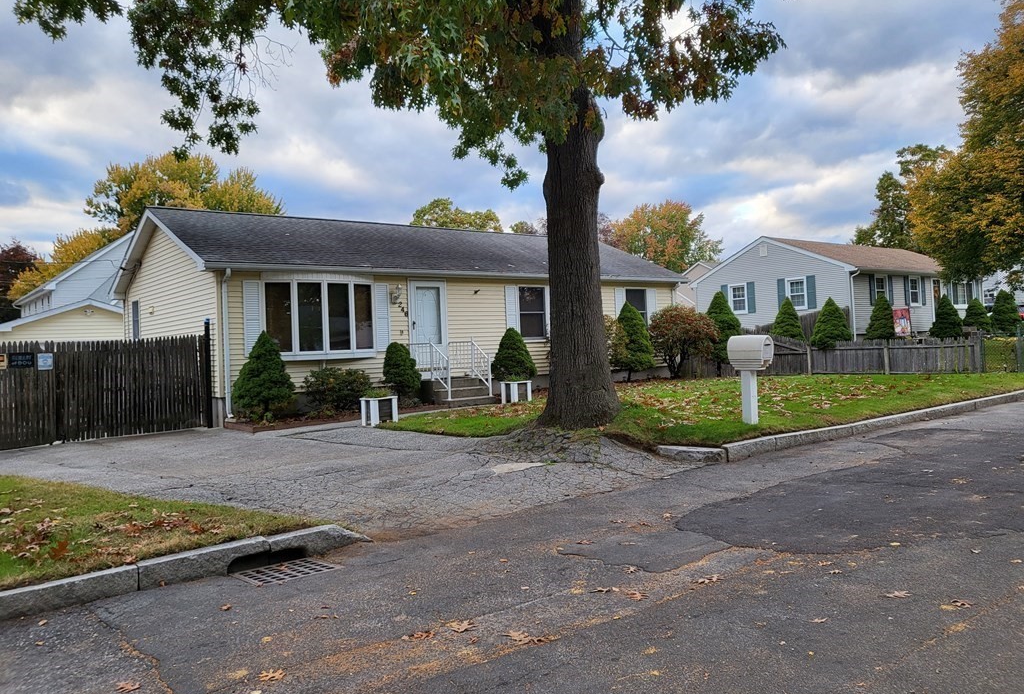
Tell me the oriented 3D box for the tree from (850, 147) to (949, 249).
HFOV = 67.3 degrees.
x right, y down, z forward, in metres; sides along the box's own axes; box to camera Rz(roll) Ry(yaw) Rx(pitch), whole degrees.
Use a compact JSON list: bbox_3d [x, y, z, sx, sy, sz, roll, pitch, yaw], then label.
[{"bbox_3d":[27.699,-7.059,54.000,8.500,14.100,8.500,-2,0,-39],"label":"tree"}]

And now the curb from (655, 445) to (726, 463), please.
[{"bbox_3d":[2.278,1.358,9.808,0.150,0.180,1.000,-2,0,-39],"label":"curb"}]

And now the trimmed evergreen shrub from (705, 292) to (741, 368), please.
[{"bbox_3d":[6.842,-0.429,25.000,1.350,2.751,1.350,-2,0,-39],"label":"trimmed evergreen shrub"}]

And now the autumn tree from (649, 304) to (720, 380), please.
[{"bbox_3d":[5.017,-0.147,22.304,2.000,2.114,2.000,-3,0,-39],"label":"autumn tree"}]

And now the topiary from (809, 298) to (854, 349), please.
[{"bbox_3d":[10.187,-0.685,24.600,1.380,1.810,1.380,-2,0,-39],"label":"topiary"}]

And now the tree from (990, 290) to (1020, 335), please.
[{"bbox_3d":[22.779,-1.544,35.504,1.380,2.223,1.380,-3,0,-39],"label":"tree"}]

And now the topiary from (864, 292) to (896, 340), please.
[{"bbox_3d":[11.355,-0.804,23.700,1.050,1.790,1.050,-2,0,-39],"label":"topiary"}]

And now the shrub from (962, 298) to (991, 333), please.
[{"bbox_3d":[20.854,-1.270,34.503,1.330,1.903,1.330,-3,0,-39],"label":"shrub"}]

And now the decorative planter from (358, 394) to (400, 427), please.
[{"bbox_3d":[-2.401,1.156,13.936,0.530,0.490,0.480,-3,0,-39],"label":"decorative planter"}]

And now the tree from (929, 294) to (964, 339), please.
[{"bbox_3d":[12.571,-0.781,22.200,1.000,1.480,1.000,-2,0,-39],"label":"tree"}]

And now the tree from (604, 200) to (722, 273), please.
[{"bbox_3d":[10.311,-4.460,52.000,8.000,10.700,8.000,-2,0,-39],"label":"tree"}]

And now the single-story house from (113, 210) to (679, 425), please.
[{"bbox_3d":[-2.693,-1.006,21.780,14.000,4.820,7.970,-3,0,-39],"label":"single-story house"}]

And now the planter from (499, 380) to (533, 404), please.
[{"bbox_3d":[0.088,0.999,17.212,0.490,0.480,0.490,-2,0,-39],"label":"planter"}]

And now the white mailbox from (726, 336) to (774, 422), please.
[{"bbox_3d":[3.421,0.463,11.092,0.310,1.275,0.590,-2,0,-39],"label":"white mailbox"}]

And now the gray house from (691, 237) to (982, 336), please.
[{"bbox_3d":[15.791,-2.454,36.523,13.000,4.920,8.030,-3,0,-39],"label":"gray house"}]

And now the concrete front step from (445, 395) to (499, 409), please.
[{"bbox_3d":[-0.941,1.195,16.705,1.250,0.170,0.320,-3,0,-39],"label":"concrete front step"}]

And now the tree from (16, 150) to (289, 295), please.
[{"bbox_3d":[-20.987,-4.716,45.024,15.500,13.457,13.500,-3,0,-39],"label":"tree"}]

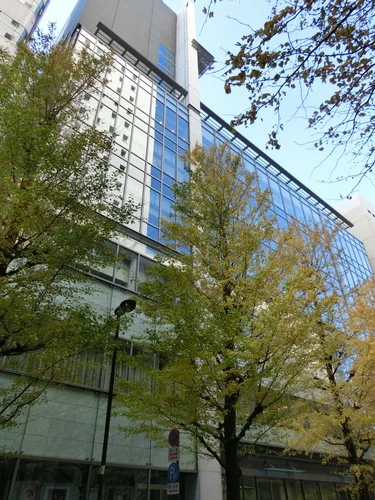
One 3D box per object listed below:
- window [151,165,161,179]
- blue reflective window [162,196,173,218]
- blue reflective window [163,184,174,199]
[{"bbox_3d":[-2.025,-4.972,23.606,0.737,0.951,0.100,27,-44,-32],"label":"window"},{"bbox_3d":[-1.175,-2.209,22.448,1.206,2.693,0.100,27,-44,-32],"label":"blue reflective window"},{"bbox_3d":[-1.195,-3.732,23.567,1.206,1.032,0.100,27,-44,-32],"label":"blue reflective window"}]

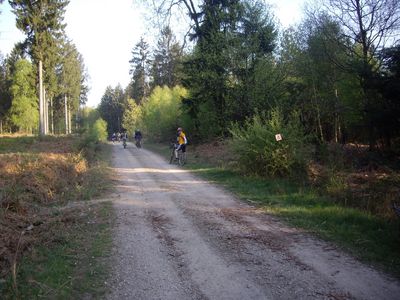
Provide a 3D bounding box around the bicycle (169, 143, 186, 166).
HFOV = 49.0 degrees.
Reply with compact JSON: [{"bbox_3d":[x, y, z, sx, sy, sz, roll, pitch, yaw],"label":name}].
[{"bbox_3d":[-1.061,0.212,20.700,0.600,1.060,1.700,-1,3,-30],"label":"bicycle"}]

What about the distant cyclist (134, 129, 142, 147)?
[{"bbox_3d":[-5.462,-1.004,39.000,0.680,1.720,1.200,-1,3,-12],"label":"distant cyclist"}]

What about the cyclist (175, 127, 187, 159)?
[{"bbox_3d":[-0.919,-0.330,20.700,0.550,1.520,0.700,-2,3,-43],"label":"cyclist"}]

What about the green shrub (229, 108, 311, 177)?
[{"bbox_3d":[2.517,-0.272,15.900,2.900,2.400,2.700,-1,3,-12],"label":"green shrub"}]

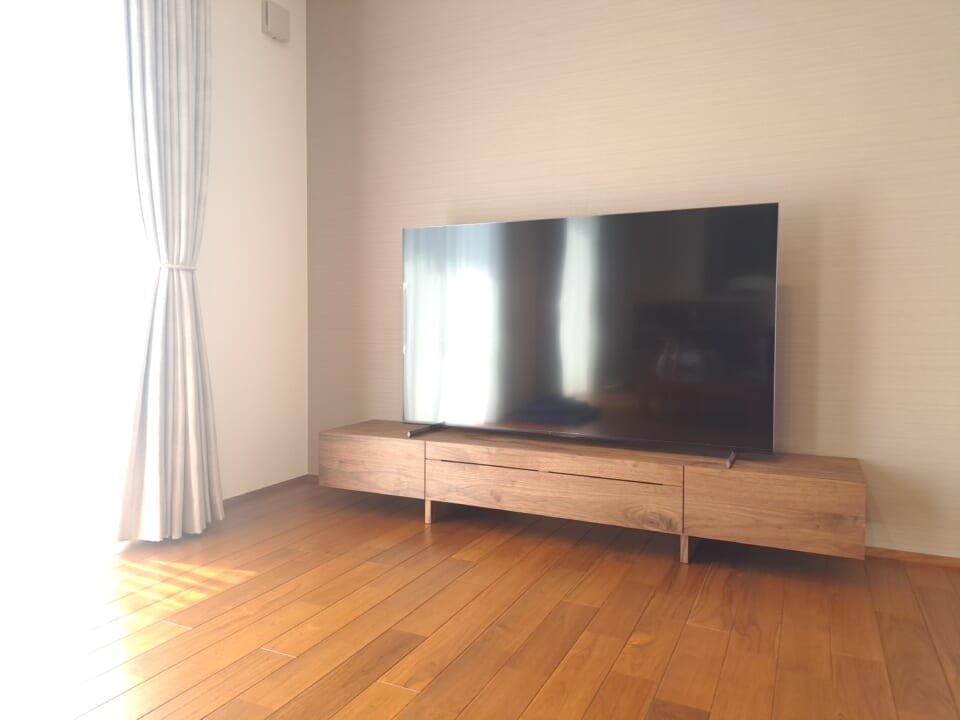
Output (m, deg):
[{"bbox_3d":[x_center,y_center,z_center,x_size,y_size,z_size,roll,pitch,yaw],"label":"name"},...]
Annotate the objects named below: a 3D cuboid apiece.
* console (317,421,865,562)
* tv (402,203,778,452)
[{"bbox_3d":[0.305,0.487,2.567,2.020,0.329,0.379,2,3,26],"label":"console"},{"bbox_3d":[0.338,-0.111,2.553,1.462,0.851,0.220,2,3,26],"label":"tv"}]

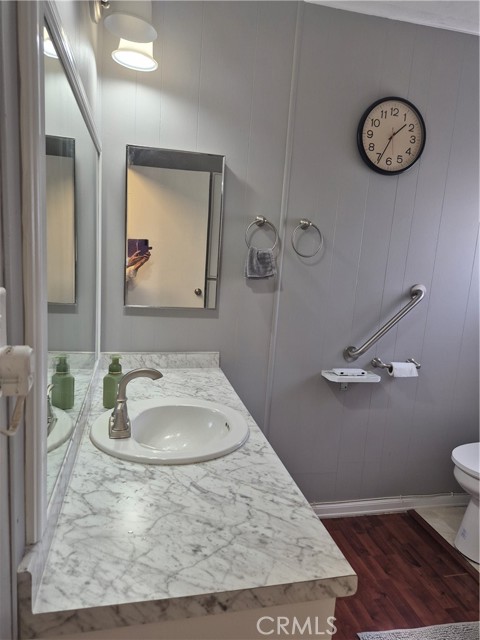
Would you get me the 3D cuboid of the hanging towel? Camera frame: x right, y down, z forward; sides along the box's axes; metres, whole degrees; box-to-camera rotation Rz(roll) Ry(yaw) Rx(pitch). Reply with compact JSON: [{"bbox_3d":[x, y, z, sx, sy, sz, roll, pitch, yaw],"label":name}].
[{"bbox_3d":[0.092,-0.257,1.899,0.133,0.145,0.040,2,9,-13],"label":"hanging towel"}]

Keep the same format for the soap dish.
[{"bbox_3d":[0.539,0.305,2.071,0.245,0.105,0.125,2,9,-13],"label":"soap dish"}]

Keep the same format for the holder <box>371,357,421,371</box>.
[{"bbox_3d":[0.789,0.226,2.134,0.238,0.053,0.086,2,9,-13],"label":"holder"}]

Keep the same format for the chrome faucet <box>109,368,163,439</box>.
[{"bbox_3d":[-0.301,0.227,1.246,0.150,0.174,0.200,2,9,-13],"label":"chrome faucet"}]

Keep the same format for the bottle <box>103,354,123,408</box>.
[{"bbox_3d":[-0.418,0.202,1.413,0.066,0.177,0.060,10,11,36],"label":"bottle"}]

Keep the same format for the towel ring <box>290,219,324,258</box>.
[{"bbox_3d":[0.308,-0.371,1.939,0.147,0.172,0.057,2,9,-13],"label":"towel ring"}]

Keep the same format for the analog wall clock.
[{"bbox_3d":[0.698,-0.841,1.956,0.330,0.330,0.042,2,9,-13],"label":"analog wall clock"}]

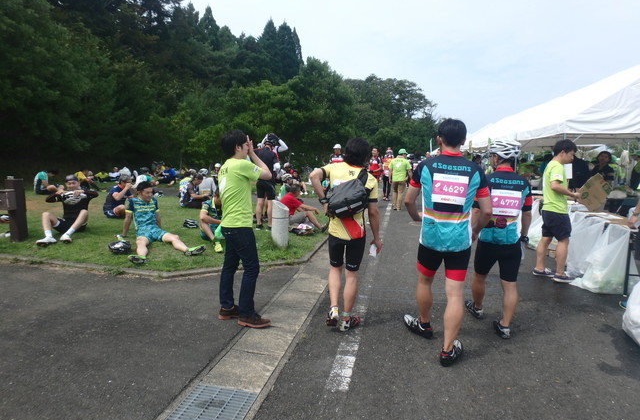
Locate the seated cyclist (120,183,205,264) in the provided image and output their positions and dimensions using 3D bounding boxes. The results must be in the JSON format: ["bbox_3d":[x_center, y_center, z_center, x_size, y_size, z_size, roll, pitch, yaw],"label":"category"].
[{"bbox_3d":[-2.243,0.098,5.460,0.950,0.870,1.030,-5,9,-35],"label":"seated cyclist"}]

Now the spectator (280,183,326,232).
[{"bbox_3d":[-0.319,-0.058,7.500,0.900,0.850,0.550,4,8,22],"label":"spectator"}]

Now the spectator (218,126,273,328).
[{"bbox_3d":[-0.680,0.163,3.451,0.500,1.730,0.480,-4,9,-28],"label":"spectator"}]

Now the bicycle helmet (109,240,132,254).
[{"bbox_3d":[-2.646,0.497,5.150,0.290,0.170,0.210,4,8,25],"label":"bicycle helmet"}]

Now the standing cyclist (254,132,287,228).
[{"bbox_3d":[-0.953,-0.543,7.400,0.580,1.770,0.450,0,7,-5],"label":"standing cyclist"}]

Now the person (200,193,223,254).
[{"bbox_3d":[-1.533,0.118,5.750,0.580,0.850,0.800,-1,7,-15],"label":"person"}]

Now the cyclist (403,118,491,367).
[{"bbox_3d":[0.979,0.200,3.053,0.660,1.760,0.700,2,8,12],"label":"cyclist"}]

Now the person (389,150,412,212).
[{"bbox_3d":[2.266,-0.864,11.000,0.580,1.730,0.380,2,7,10],"label":"person"}]

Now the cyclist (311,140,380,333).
[{"bbox_3d":[0.229,0.210,3.357,0.600,1.660,0.500,1,8,9],"label":"cyclist"}]

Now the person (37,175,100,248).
[{"bbox_3d":[-3.801,-0.039,5.846,0.780,0.900,0.820,-3,8,-20],"label":"person"}]

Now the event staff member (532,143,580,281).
[{"bbox_3d":[2.876,0.009,4.722,0.550,1.700,0.480,1,8,10],"label":"event staff member"}]

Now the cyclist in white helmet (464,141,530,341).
[{"bbox_3d":[1.581,0.207,3.420,0.540,1.690,0.500,1,7,5],"label":"cyclist in white helmet"}]

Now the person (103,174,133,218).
[{"bbox_3d":[-3.805,-0.256,7.481,0.820,0.840,0.520,-1,8,-8],"label":"person"}]

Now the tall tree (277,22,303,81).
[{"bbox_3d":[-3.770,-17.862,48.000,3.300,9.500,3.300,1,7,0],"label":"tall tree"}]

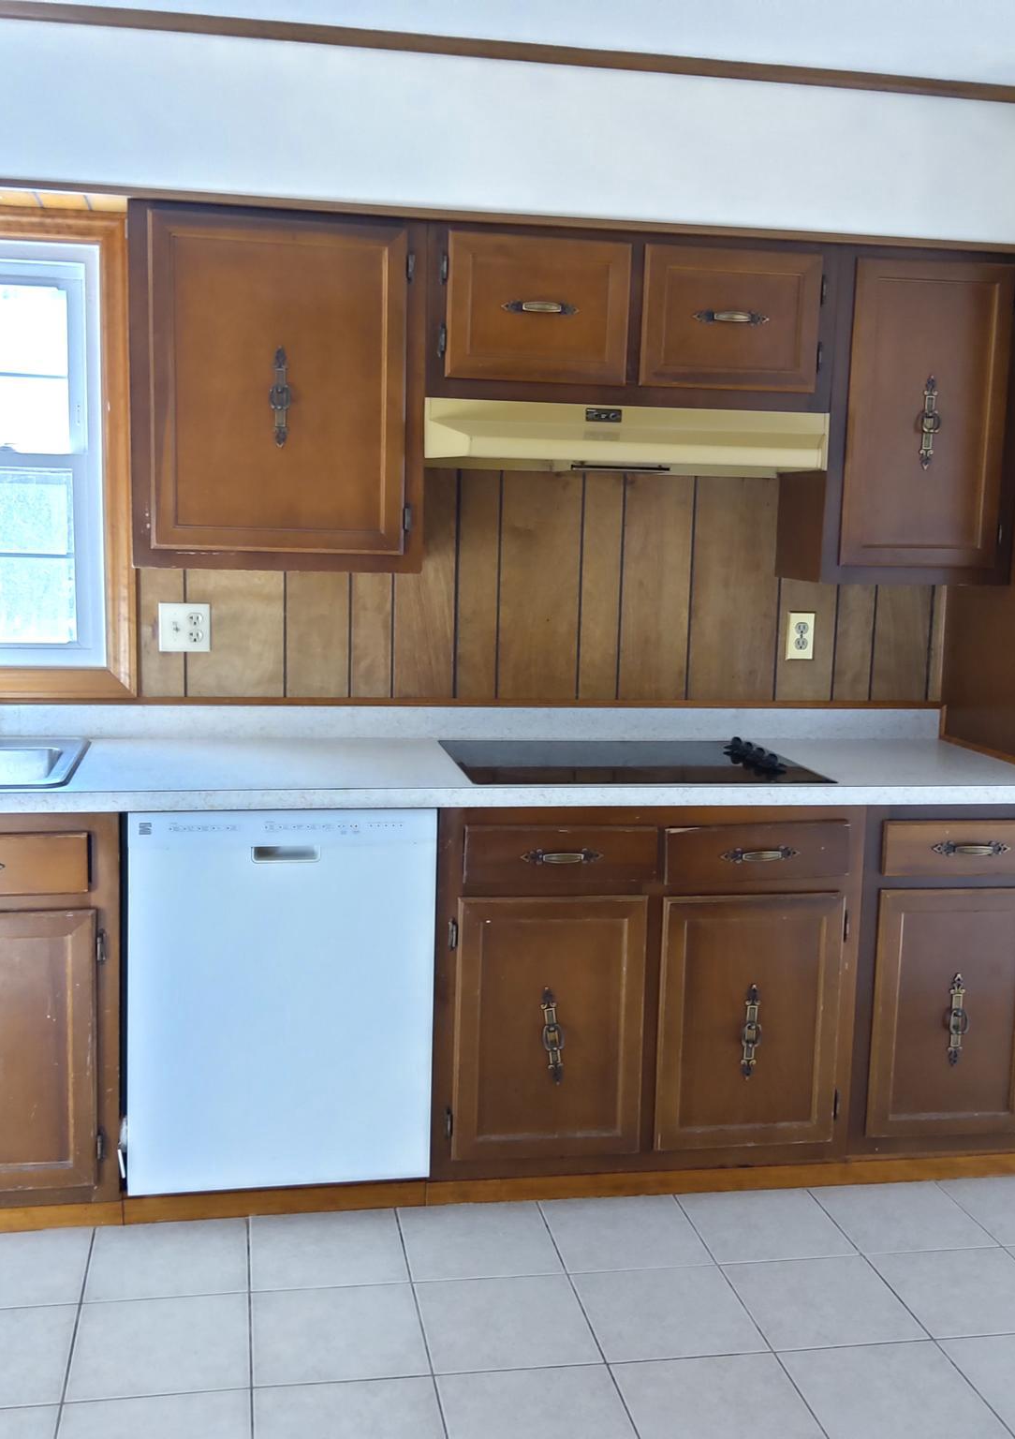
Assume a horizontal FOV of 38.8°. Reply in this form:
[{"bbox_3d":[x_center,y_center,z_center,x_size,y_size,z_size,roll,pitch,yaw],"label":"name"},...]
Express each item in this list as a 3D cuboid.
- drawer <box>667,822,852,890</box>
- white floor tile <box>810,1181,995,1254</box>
[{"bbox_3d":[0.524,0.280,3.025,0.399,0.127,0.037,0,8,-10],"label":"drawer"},{"bbox_3d":[0.845,1.070,3.092,0.303,0.010,0.297,0,8,-10],"label":"white floor tile"}]

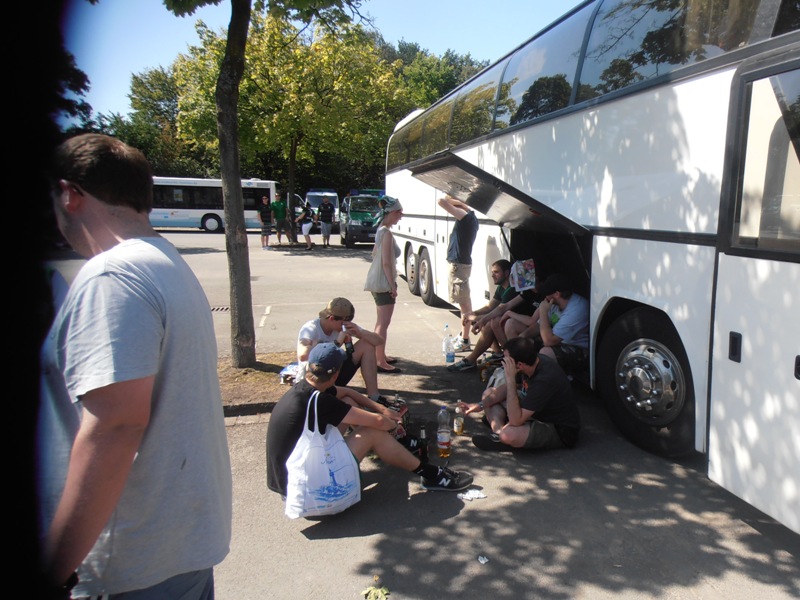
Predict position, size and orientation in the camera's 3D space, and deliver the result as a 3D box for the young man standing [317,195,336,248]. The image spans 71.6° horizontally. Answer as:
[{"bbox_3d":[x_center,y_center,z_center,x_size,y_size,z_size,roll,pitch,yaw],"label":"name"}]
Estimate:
[{"bbox_3d":[-2.597,-2.713,19.730,0.600,1.830,0.340,-1,10,-7],"label":"young man standing"}]

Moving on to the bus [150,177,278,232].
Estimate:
[{"bbox_3d":[-13.068,-5.269,30.461,12.000,3.050,2.550,-2,10,-12],"label":"bus"}]

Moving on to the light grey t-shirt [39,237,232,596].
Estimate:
[{"bbox_3d":[-0.581,0.228,1.319,0.370,0.750,0.510,-1,10,-10],"label":"light grey t-shirt"}]

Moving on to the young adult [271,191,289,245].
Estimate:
[{"bbox_3d":[-4.311,-2.859,20.011,0.600,1.840,0.380,-2,10,-11],"label":"young adult"}]

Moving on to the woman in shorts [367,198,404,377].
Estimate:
[{"bbox_3d":[-0.159,-0.150,5.506,0.360,1.700,0.440,0,10,0],"label":"woman in shorts"}]

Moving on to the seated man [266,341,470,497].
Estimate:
[{"bbox_3d":[-0.204,0.671,3.305,1.150,0.840,0.640,-3,10,-18],"label":"seated man"}]

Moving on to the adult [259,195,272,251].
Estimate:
[{"bbox_3d":[-4.760,-2.709,19.632,0.520,1.830,0.340,-2,10,-14],"label":"adult"}]

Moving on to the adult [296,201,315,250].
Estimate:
[{"bbox_3d":[-3.262,-2.550,19.353,0.450,1.630,0.550,9,13,41],"label":"adult"}]

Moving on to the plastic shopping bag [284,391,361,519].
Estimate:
[{"bbox_3d":[-0.410,0.830,2.937,0.400,0.650,0.190,-2,10,-15],"label":"plastic shopping bag"}]

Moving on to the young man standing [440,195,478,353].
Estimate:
[{"bbox_3d":[0.669,-0.308,6.239,0.480,1.770,0.500,-1,10,-6],"label":"young man standing"}]

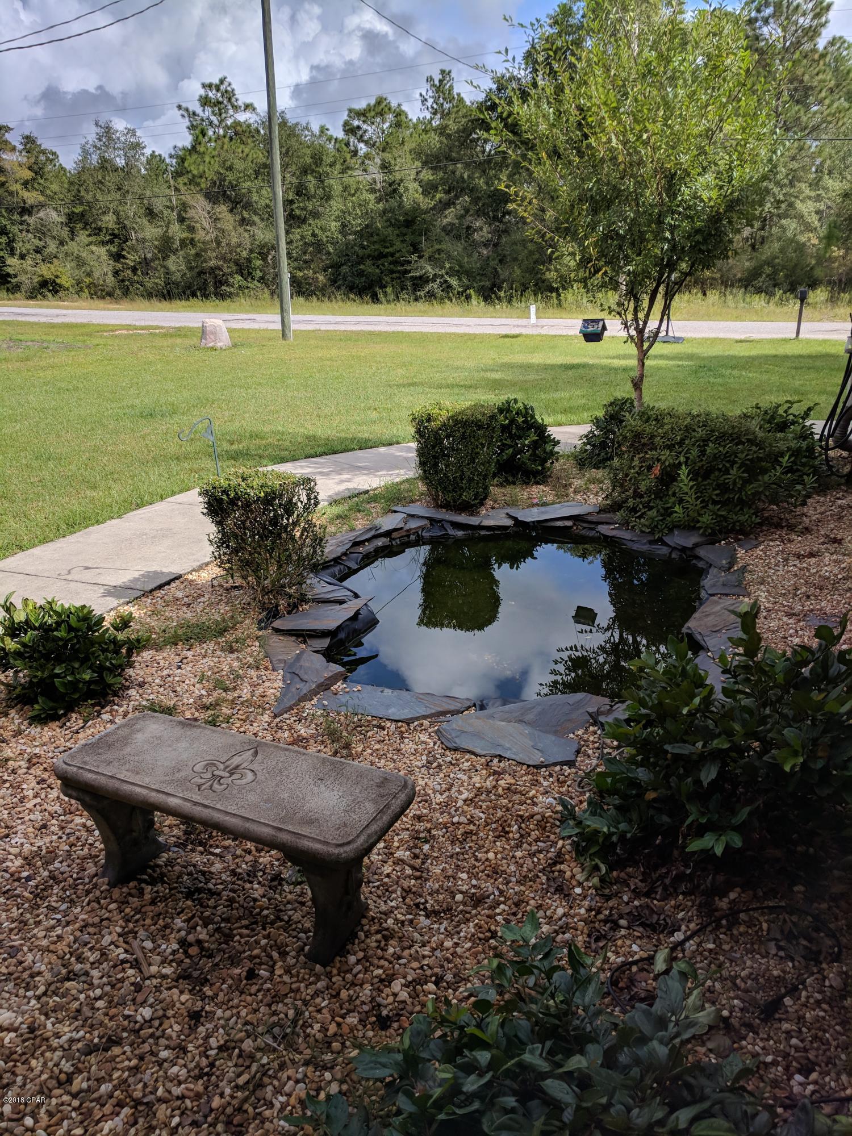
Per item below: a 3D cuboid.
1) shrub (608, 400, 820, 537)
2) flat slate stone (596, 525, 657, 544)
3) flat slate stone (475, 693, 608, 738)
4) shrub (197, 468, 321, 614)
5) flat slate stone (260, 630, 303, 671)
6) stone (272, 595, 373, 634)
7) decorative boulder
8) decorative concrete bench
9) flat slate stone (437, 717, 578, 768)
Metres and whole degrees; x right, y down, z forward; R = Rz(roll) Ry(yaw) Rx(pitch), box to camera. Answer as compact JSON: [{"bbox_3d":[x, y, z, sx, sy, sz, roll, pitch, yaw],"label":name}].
[{"bbox_3d":[1.874,-0.723,5.838,1.270,0.730,1.000,-1,19,-2],"label":"shrub"},{"bbox_3d":[1.419,-0.233,6.010,0.440,0.045,0.280,4,19,11],"label":"flat slate stone"},{"bbox_3d":[0.499,0.615,3.468,0.580,0.040,0.310,-6,20,-19],"label":"flat slate stone"},{"bbox_3d":[-0.869,-0.133,4.577,0.610,0.730,0.580,-3,19,-10],"label":"shrub"},{"bbox_3d":[-0.681,0.406,4.094,0.230,0.040,0.440,-5,19,-15],"label":"flat slate stone"},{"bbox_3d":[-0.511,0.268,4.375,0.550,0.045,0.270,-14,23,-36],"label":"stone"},{"bbox_3d":[-5.458,-6.181,22.452,0.780,0.720,0.620,-4,19,-12],"label":"decorative boulder"},{"bbox_3d":[-0.547,0.760,2.473,1.000,0.400,0.397,9,20,23],"label":"decorative concrete bench"},{"bbox_3d":[0.314,0.664,3.261,0.540,0.045,0.250,8,20,22],"label":"flat slate stone"}]

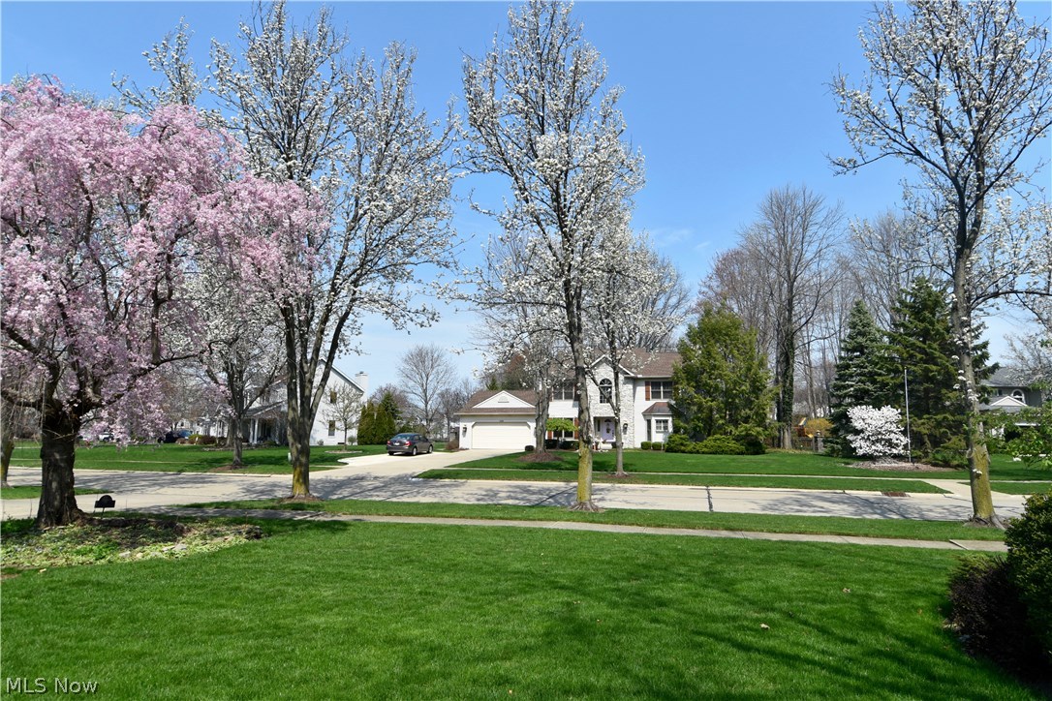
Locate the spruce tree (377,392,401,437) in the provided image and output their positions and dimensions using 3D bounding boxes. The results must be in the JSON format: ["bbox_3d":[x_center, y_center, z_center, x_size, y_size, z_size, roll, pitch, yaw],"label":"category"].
[{"bbox_3d":[-14.587,7.048,59.081,2.900,5.530,2.900,-2,-7,15],"label":"spruce tree"}]

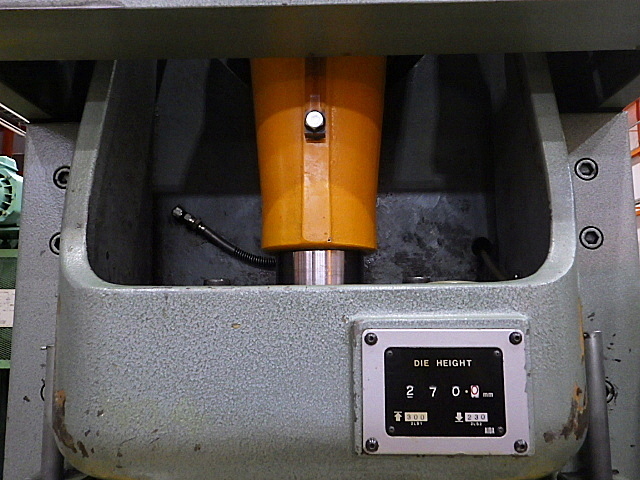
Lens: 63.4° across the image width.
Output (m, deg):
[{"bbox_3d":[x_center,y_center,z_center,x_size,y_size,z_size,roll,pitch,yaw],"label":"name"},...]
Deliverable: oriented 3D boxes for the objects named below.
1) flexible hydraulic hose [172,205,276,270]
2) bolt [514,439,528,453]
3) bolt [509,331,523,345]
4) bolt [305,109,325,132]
[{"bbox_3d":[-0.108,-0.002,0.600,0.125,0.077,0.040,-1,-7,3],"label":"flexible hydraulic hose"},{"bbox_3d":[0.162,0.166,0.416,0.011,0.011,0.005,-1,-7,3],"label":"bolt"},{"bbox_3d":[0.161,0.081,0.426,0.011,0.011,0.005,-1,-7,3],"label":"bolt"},{"bbox_3d":[-0.005,-0.119,0.520,0.019,0.020,0.010,-1,-7,3],"label":"bolt"}]

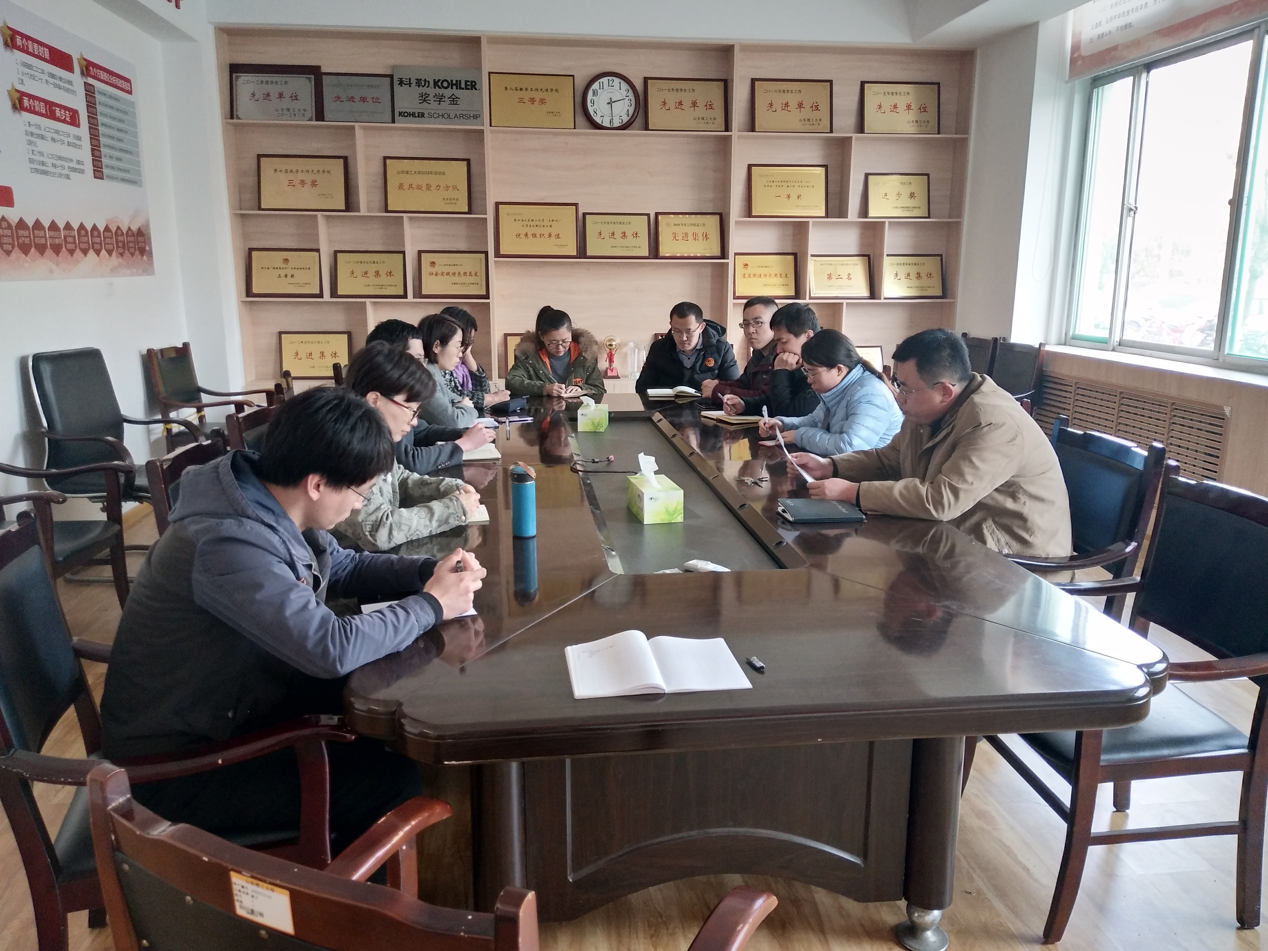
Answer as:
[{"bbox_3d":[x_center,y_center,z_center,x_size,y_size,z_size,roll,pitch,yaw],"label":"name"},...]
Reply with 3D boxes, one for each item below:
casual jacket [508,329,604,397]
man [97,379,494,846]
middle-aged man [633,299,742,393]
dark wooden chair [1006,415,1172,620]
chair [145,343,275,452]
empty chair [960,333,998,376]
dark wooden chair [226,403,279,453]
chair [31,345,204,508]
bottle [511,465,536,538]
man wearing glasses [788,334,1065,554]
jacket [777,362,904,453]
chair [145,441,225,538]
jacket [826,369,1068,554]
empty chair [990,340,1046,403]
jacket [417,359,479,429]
[{"bbox_3d":[-0.427,-0.479,5.276,0.570,0.630,0.480,-1,12,-5],"label":"casual jacket"},{"bbox_3d":[-0.626,0.442,1.847,0.700,1.220,0.530,-4,13,-20],"label":"man"},{"bbox_3d":[0.298,-0.365,5.471,0.580,1.250,0.700,0,12,-2],"label":"middle-aged man"},{"bbox_3d":[1.232,0.348,3.132,0.610,1.000,0.570,-1,12,-7],"label":"dark wooden chair"},{"bbox_3d":[-2.593,-0.323,5.927,0.610,0.950,0.580,1,12,5],"label":"chair"},{"bbox_3d":[2.344,-0.554,7.308,0.610,1.000,0.570,-1,12,-4],"label":"empty chair"},{"bbox_3d":[-1.096,0.231,3.637,0.610,1.000,0.570,0,12,-2],"label":"dark wooden chair"},{"bbox_3d":[-2.455,-0.054,4.518,0.620,1.030,0.570,3,13,12],"label":"chair"},{"bbox_3d":[-0.284,0.066,2.442,0.063,0.183,0.063,-1,12,-7],"label":"bottle"},{"bbox_3d":[0.947,0.185,3.124,0.820,1.320,0.570,1,12,5],"label":"man wearing glasses"},{"bbox_3d":[0.830,-0.126,3.783,0.540,0.610,0.500,-1,12,-7],"label":"jacket"},{"bbox_3d":[-0.999,0.399,2.861,0.610,1.000,0.570,-1,12,-4],"label":"chair"},{"bbox_3d":[1.012,-0.021,3.087,0.670,0.620,0.540,1,12,5],"label":"jacket"},{"bbox_3d":[2.377,-0.440,6.549,0.600,0.950,0.580,-2,13,-10],"label":"empty chair"},{"bbox_3d":[-1.031,-0.295,4.788,0.500,0.570,0.460,-1,12,-5],"label":"jacket"}]

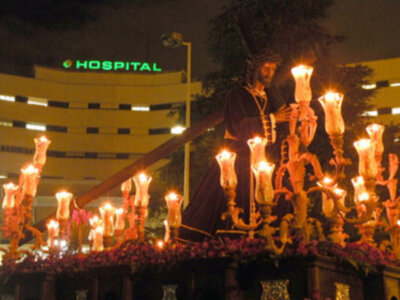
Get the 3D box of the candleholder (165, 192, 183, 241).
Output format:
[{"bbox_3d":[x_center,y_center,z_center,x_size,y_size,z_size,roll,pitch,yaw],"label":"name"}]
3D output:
[{"bbox_3d":[-0.246,0.617,6.000,0.168,0.440,0.168,1,-12,0],"label":"candleholder"}]

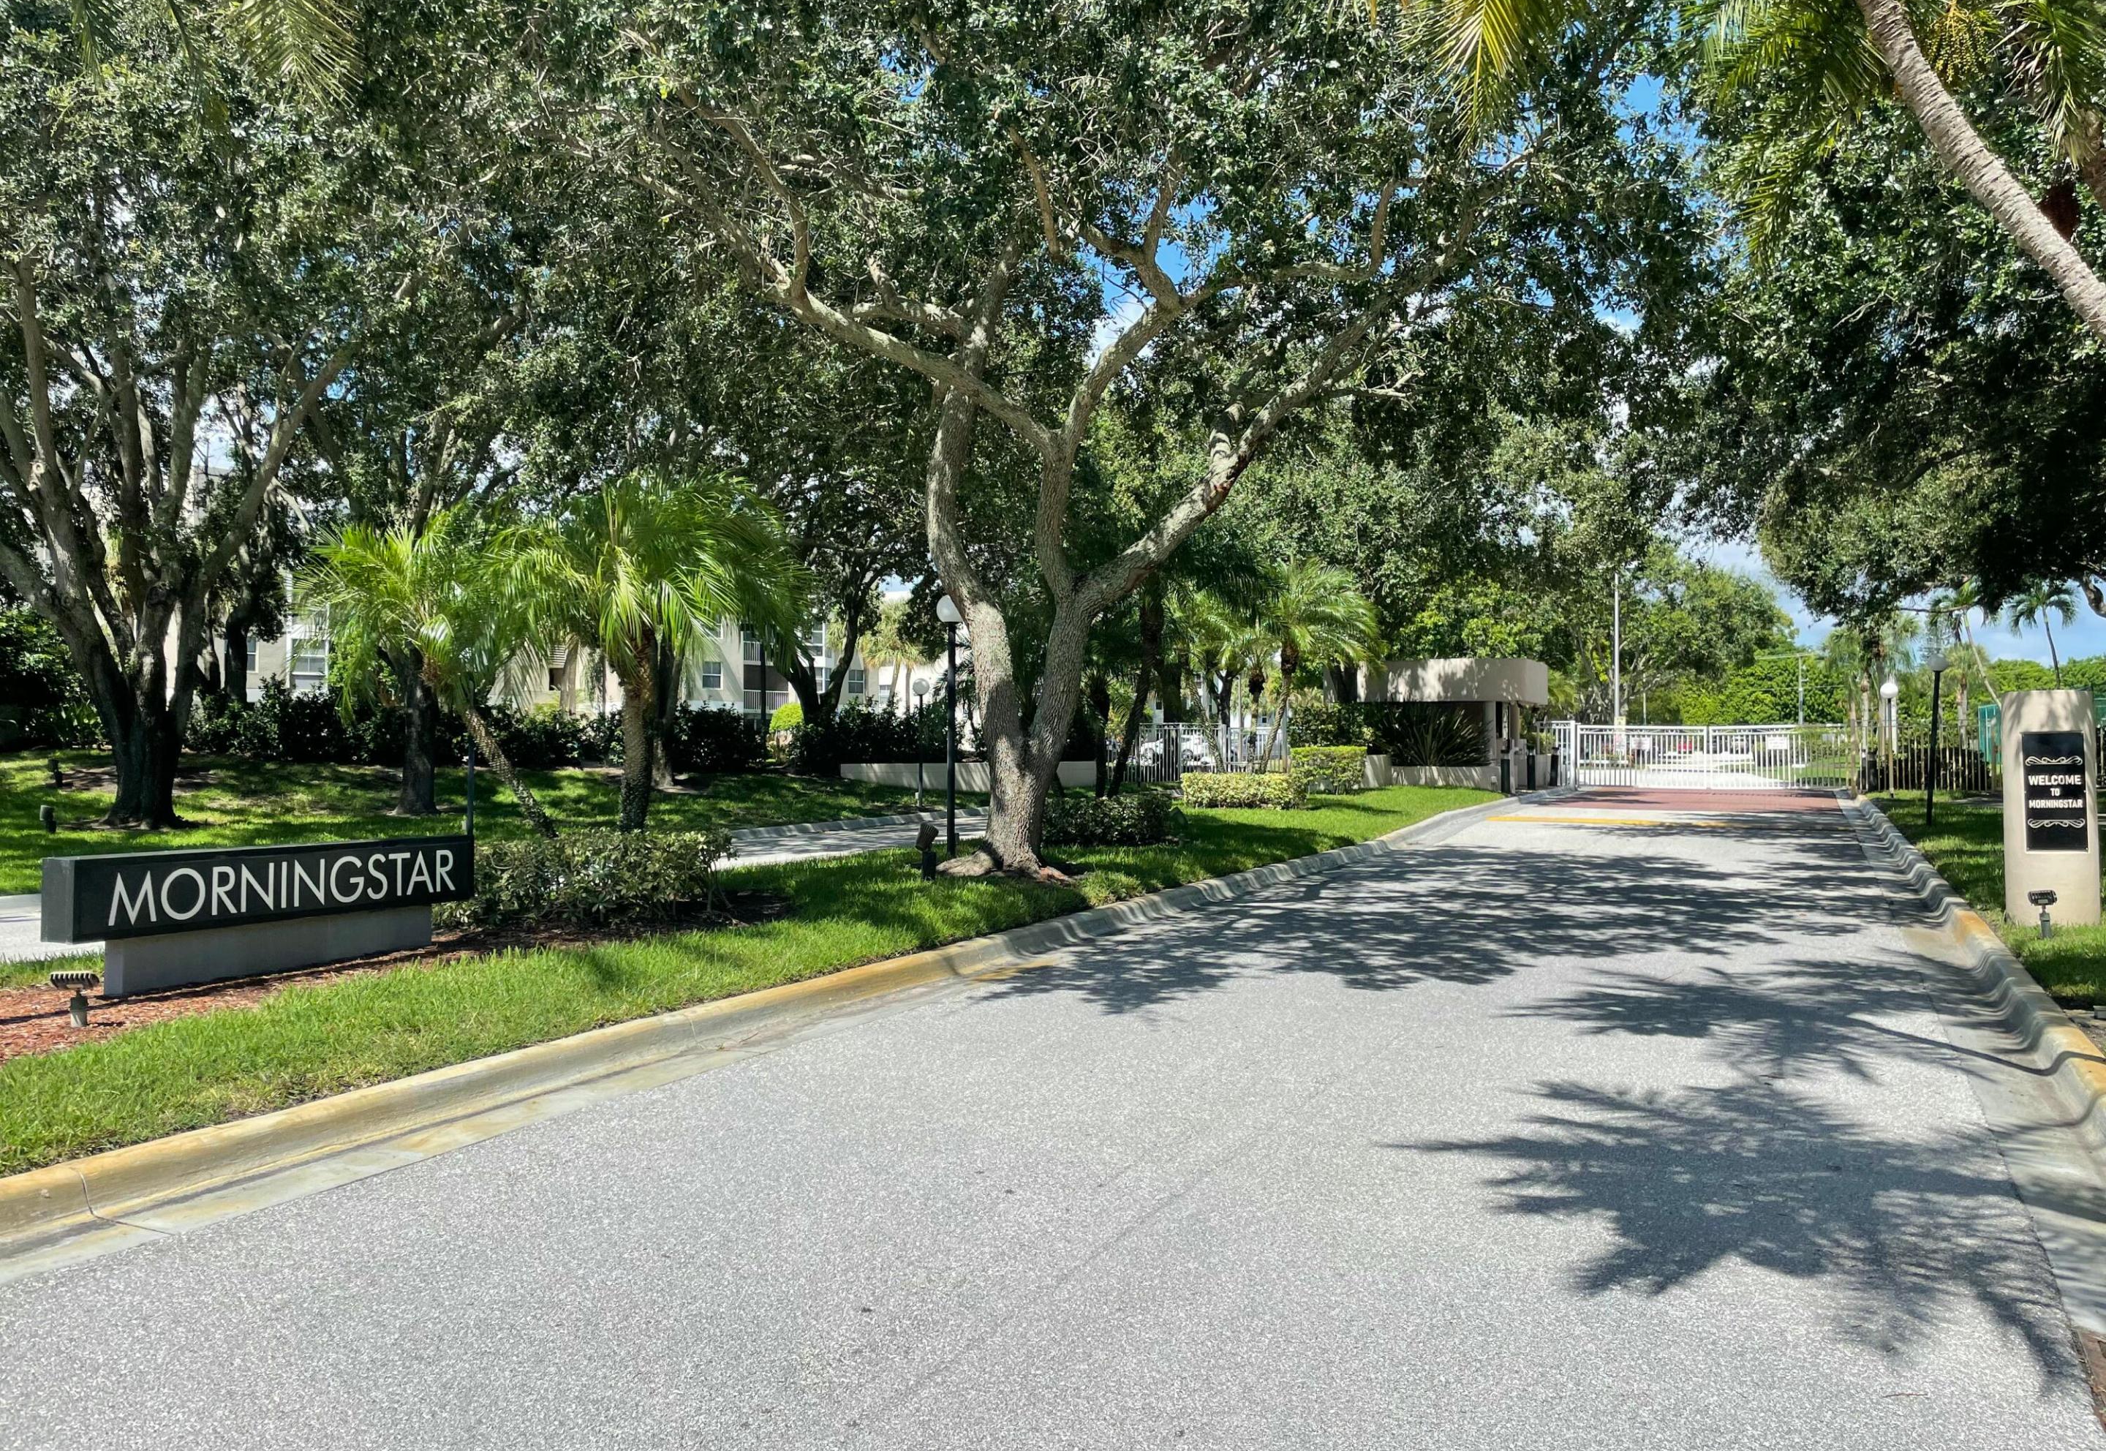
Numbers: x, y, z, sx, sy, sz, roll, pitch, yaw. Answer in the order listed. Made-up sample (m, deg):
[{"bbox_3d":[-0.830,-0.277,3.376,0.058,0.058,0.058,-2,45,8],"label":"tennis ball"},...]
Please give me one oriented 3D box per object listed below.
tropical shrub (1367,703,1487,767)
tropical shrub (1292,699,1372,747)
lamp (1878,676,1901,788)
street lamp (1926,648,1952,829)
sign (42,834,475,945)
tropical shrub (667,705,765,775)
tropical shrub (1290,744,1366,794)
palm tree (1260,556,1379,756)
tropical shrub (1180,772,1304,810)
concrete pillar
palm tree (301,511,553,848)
[{"bbox_3d":[9.960,0.306,42.000,3.100,1.800,2.500,0,-1,11],"label":"tropical shrub"},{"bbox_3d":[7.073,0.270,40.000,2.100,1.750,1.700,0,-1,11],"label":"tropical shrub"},{"bbox_3d":[21.972,0.194,41.500,0.440,2.950,0.440,0,-1,0],"label":"lamp"},{"bbox_3d":[13.710,0.217,24.500,0.340,2.800,0.340,3,-1,0],"label":"street lamp"},{"bbox_3d":[-4.874,0.996,10.034,0.279,0.456,2.847,0,-1,26],"label":"sign"},{"bbox_3d":[-8.721,0.362,41.000,2.600,1.750,1.600,0,-1,-11],"label":"tropical shrub"},{"bbox_3d":[6.514,1.073,37.500,1.900,1.150,1.500,0,-1,11],"label":"tropical shrub"},{"bbox_3d":[6.047,-1.142,36.000,2.800,5.200,2.700,0,-1,11],"label":"palm tree"},{"bbox_3d":[3.724,1.290,31.000,2.400,0.720,1.100,0,-1,9],"label":"tropical shrub"},{"bbox_3d":[7.955,0.662,12.600,0.640,1.800,0.640,0,-1,26],"label":"concrete pillar"},{"bbox_3d":[-5.454,-0.255,14.000,2.350,3.350,2.300,0,-1,-17],"label":"palm tree"}]

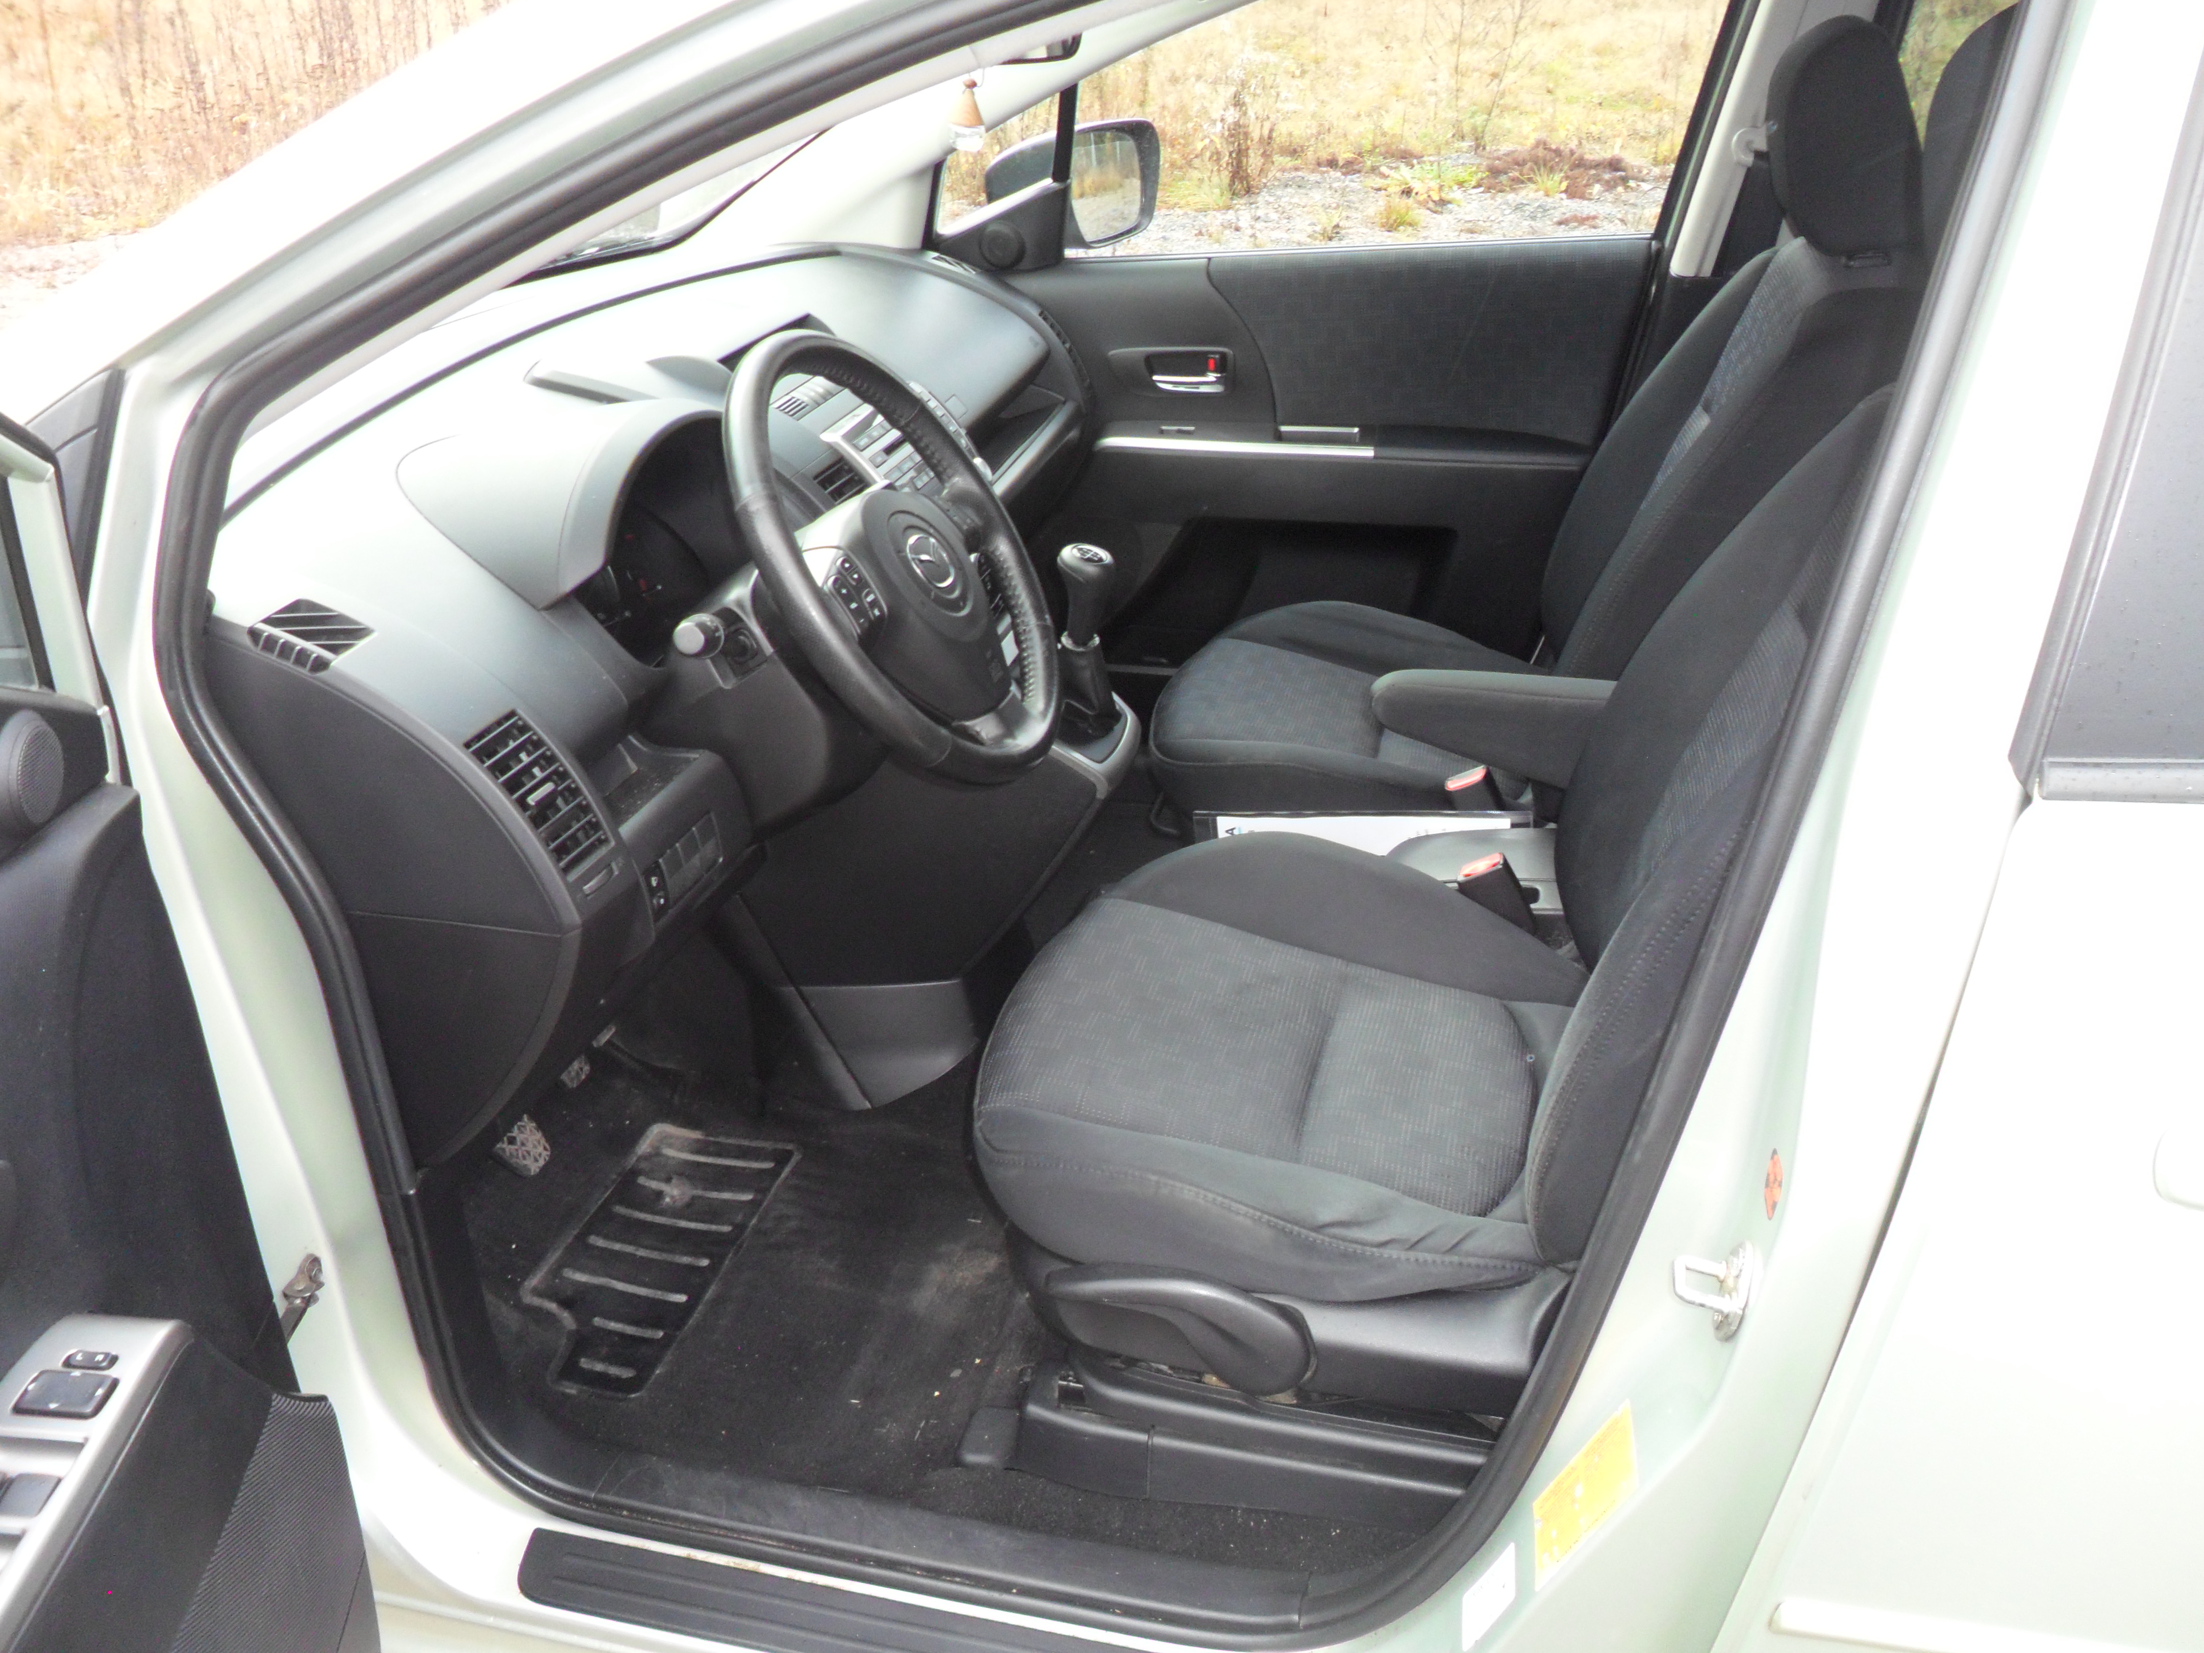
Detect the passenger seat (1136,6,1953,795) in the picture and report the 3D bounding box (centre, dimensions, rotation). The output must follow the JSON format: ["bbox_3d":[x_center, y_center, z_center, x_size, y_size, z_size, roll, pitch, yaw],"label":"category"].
[{"bbox_3d":[0.458,-0.399,1.921,0.790,0.920,0.520,6,28,11],"label":"passenger seat"}]

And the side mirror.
[{"bbox_3d":[-0.040,-0.922,2.467,0.150,0.160,0.240,13,31,24],"label":"side mirror"}]

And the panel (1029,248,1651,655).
[{"bbox_3d":[0.237,-0.463,2.311,0.900,0.610,0.110,6,28,11],"label":"panel"}]

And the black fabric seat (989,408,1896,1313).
[{"bbox_3d":[0.308,-0.051,1.302,0.790,0.910,0.540,6,28,11],"label":"black fabric seat"}]

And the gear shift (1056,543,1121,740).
[{"bbox_3d":[-0.011,-0.176,1.702,0.065,0.200,0.055,6,28,11],"label":"gear shift"}]

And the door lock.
[{"bbox_3d":[0.342,0.258,0.959,0.042,0.060,0.028,6,28,11],"label":"door lock"}]

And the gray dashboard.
[{"bbox_3d":[-0.397,-0.258,1.783,0.560,0.520,1.420,6,28,11],"label":"gray dashboard"}]

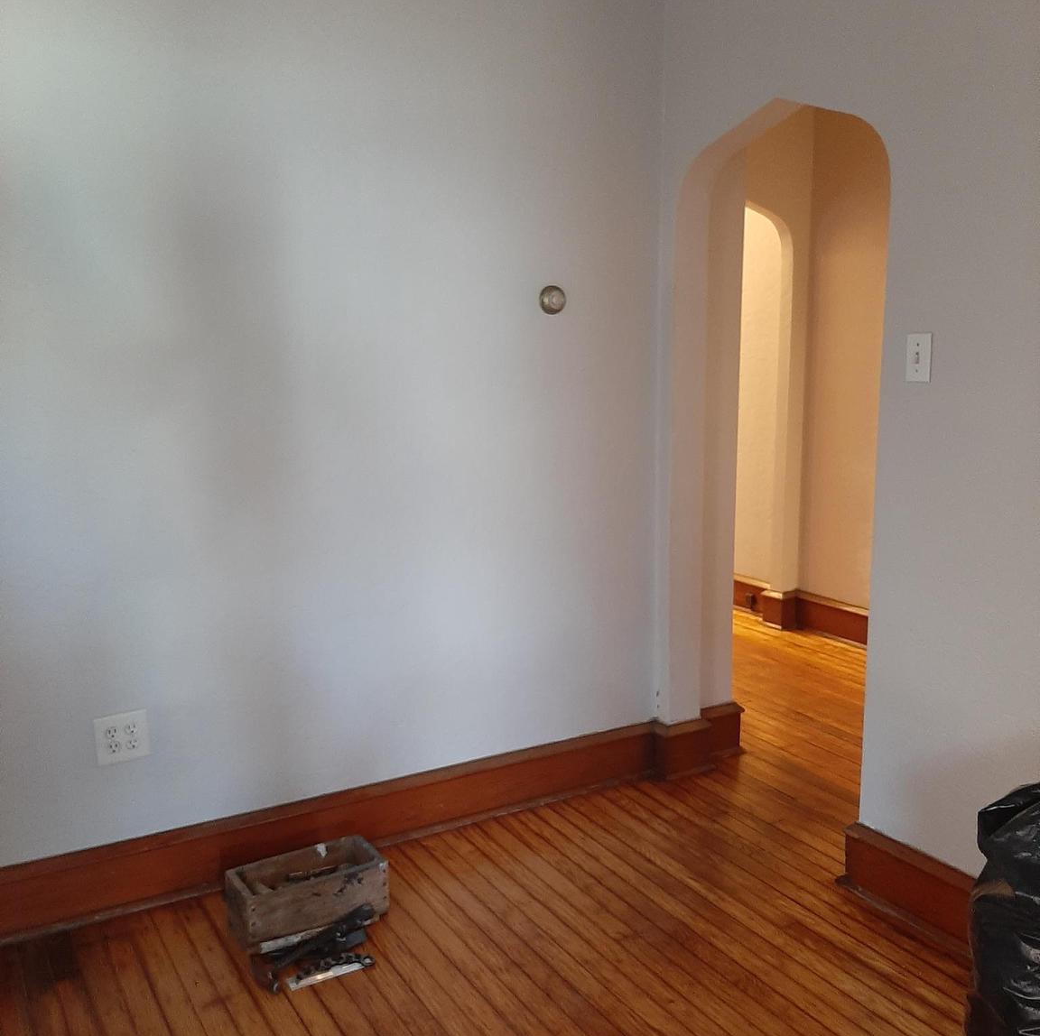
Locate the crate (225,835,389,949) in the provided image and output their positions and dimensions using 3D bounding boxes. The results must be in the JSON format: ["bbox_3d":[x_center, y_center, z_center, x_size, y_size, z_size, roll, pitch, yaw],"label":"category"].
[{"bbox_3d":[-0.520,0.921,2.577,0.347,0.128,0.165,-6,11,-30],"label":"crate"}]

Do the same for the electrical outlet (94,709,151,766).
[{"bbox_3d":[-0.979,0.545,2.568,0.121,0.119,0.009,-6,11,-29],"label":"electrical outlet"}]

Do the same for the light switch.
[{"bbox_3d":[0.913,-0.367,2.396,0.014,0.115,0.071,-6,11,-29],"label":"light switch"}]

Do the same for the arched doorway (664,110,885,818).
[{"bbox_3d":[0.730,-0.104,2.920,0.140,2.018,0.792,-6,11,-29],"label":"arched doorway"}]

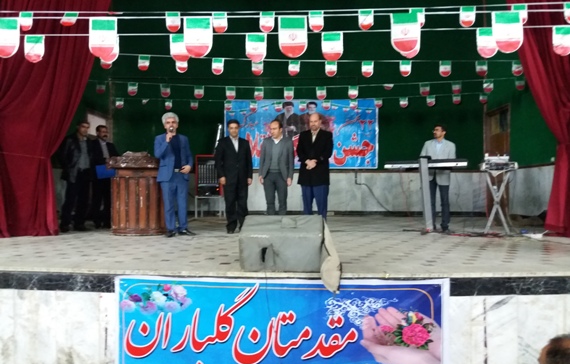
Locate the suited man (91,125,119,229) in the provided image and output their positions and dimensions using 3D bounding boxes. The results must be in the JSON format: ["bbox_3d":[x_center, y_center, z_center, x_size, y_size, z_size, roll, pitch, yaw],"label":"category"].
[{"bbox_3d":[-3.041,-0.087,7.750,0.520,1.725,0.400,1,-1,-36],"label":"suited man"}]

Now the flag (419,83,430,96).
[{"bbox_3d":[2.435,-1.599,8.000,0.172,0.220,0.020,0,-1,4],"label":"flag"}]

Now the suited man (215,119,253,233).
[{"bbox_3d":[-0.782,-0.090,7.070,0.560,1.723,0.350,0,-1,-6],"label":"suited man"}]

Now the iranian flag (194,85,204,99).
[{"bbox_3d":[-1.498,-1.571,8.100,0.170,0.230,0.020,0,-1,4],"label":"iranian flag"}]

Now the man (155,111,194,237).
[{"bbox_3d":[-1.571,-0.109,6.560,0.550,1.753,0.420,0,-1,-16],"label":"man"}]

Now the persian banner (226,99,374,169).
[{"bbox_3d":[0.373,-1.060,10.250,3.400,1.520,0.030,0,-1,4],"label":"persian banner"}]

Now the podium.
[{"bbox_3d":[-2.175,0.167,6.850,0.900,1.200,0.650,0,-1,0],"label":"podium"}]

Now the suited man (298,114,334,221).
[{"bbox_3d":[0.443,-0.133,6.920,0.540,1.807,0.380,0,-1,6],"label":"suited man"}]

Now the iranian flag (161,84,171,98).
[{"bbox_3d":[-2.091,-1.593,8.100,0.170,0.230,0.020,0,-1,4],"label":"iranian flag"}]

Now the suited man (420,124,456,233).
[{"bbox_3d":[2.496,-0.074,7.500,0.560,1.696,0.400,0,-1,17],"label":"suited man"}]

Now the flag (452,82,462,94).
[{"bbox_3d":[2.988,-1.623,8.000,0.166,0.215,0.020,0,-1,4],"label":"flag"}]

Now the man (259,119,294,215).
[{"bbox_3d":[-0.131,-0.090,7.080,0.530,1.723,0.340,0,-1,2],"label":"man"}]

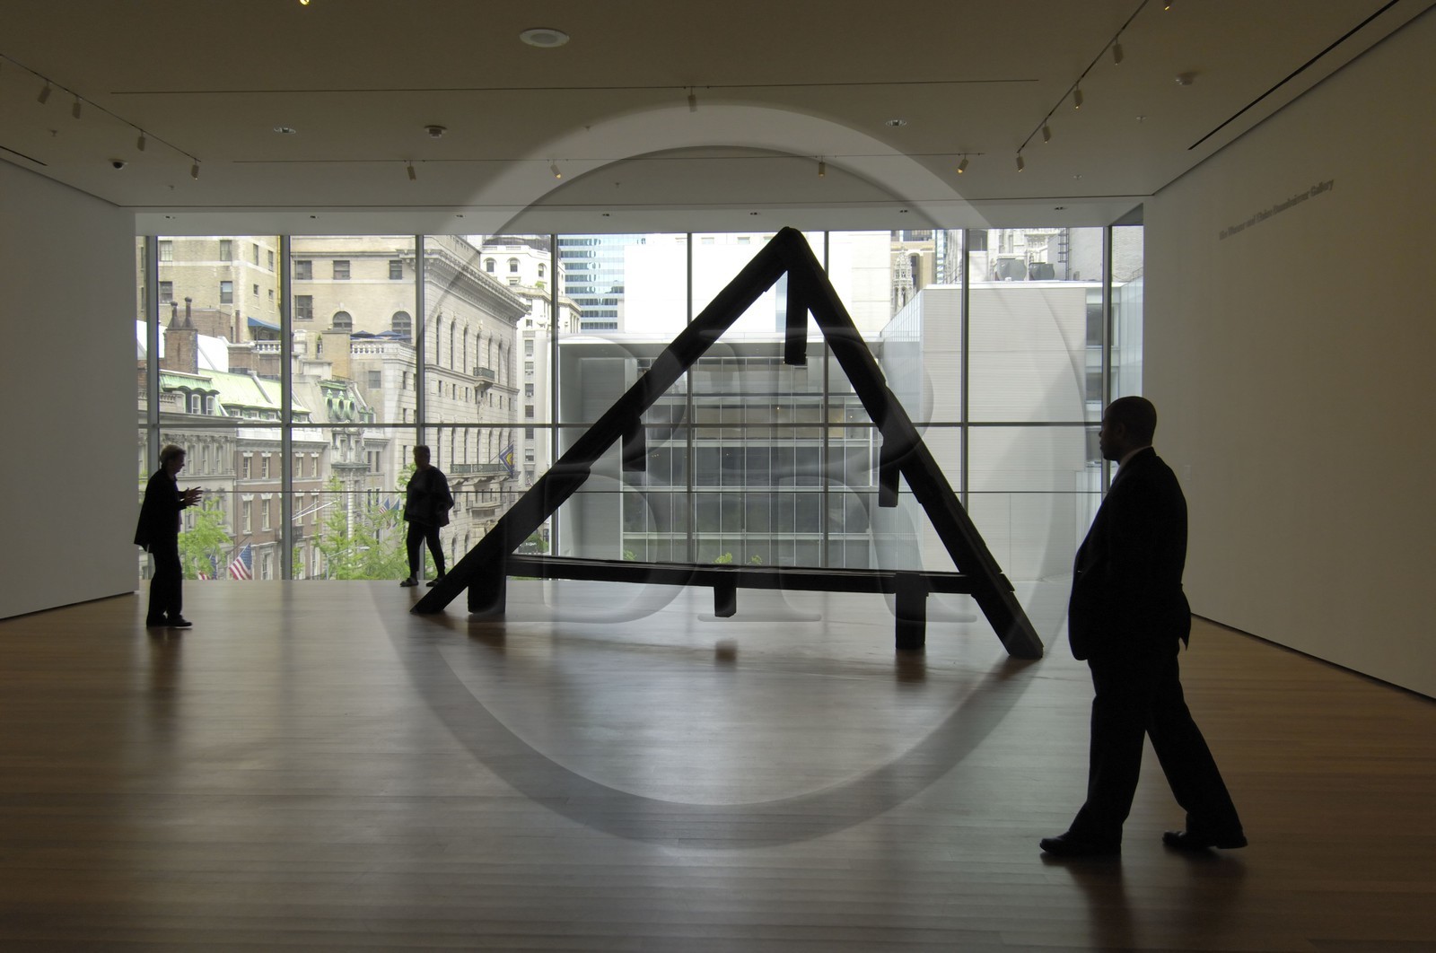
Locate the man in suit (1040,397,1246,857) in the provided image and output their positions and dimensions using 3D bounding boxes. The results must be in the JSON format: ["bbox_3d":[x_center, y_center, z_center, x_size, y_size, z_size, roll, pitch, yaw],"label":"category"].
[{"bbox_3d":[1.694,0.580,4.285,0.800,1.794,0.580,0,1,12],"label":"man in suit"}]

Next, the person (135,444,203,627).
[{"bbox_3d":[-5.262,0.567,10.306,0.570,1.733,0.500,0,1,-20],"label":"person"}]

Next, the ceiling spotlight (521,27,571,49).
[{"bbox_3d":[-1.213,-3.084,7.552,0.355,0.045,0.355,0,1,2],"label":"ceiling spotlight"}]

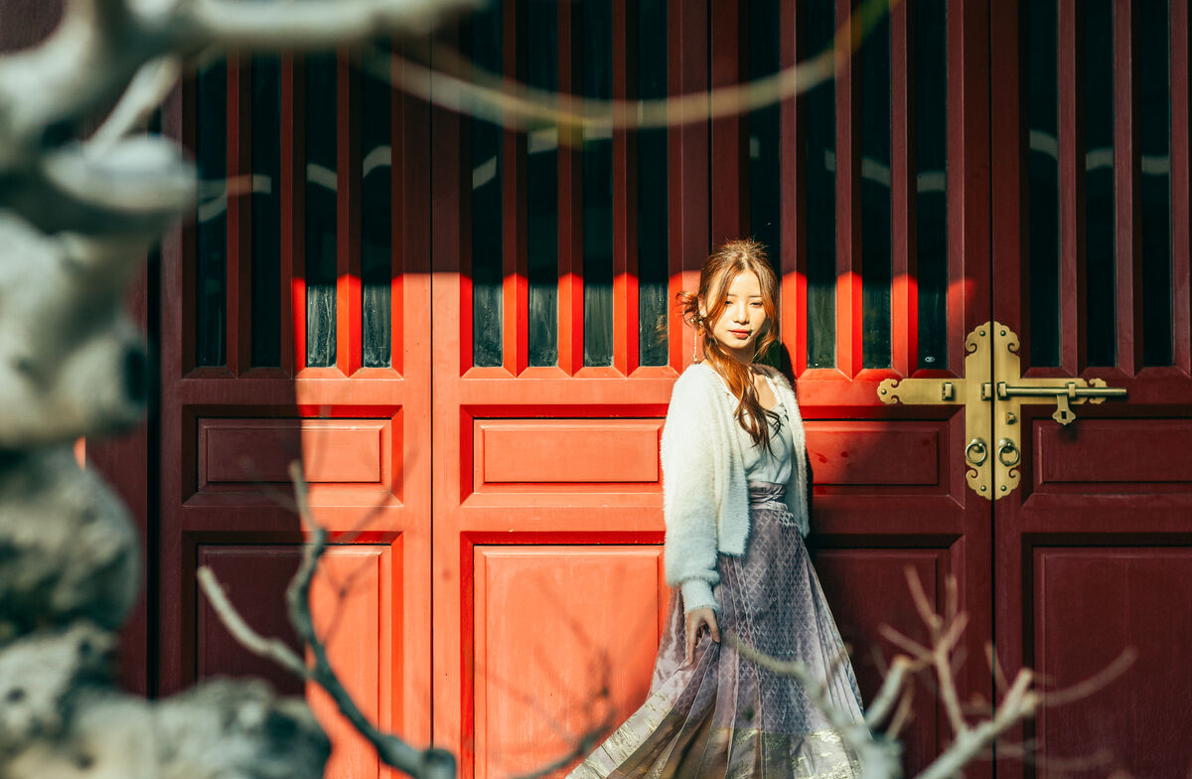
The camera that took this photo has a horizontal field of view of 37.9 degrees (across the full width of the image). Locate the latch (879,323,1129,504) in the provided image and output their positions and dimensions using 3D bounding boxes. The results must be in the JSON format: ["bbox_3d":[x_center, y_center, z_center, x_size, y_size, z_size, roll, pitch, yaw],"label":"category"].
[{"bbox_3d":[0.980,0.051,4.204,0.602,0.430,0.055,0,-1,1],"label":"latch"}]

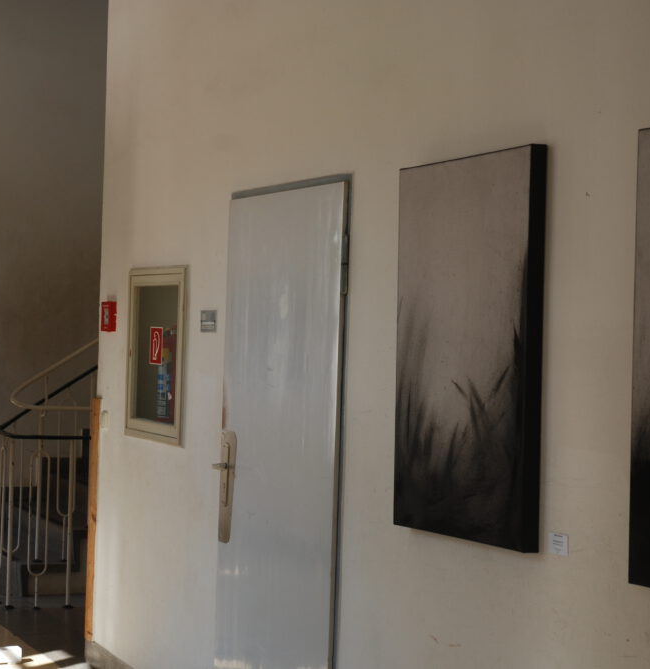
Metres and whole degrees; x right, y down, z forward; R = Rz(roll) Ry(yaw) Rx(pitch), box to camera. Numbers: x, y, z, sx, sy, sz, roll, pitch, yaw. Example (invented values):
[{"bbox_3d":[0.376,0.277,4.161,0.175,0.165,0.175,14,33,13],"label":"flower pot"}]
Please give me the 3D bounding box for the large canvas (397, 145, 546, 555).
[{"bbox_3d":[0.369,0.036,4.836,0.044,1.000,0.747,2,-1,-23],"label":"large canvas"}]

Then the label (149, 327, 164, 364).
[{"bbox_3d":[-0.674,0.046,7.336,0.005,0.151,0.156,2,0,-23],"label":"label"}]

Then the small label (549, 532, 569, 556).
[{"bbox_3d":[0.561,0.504,4.401,0.005,0.048,0.090,2,0,-23],"label":"small label"}]

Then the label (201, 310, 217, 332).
[{"bbox_3d":[-0.426,-0.047,6.764,0.010,0.082,0.170,2,0,-23],"label":"label"}]

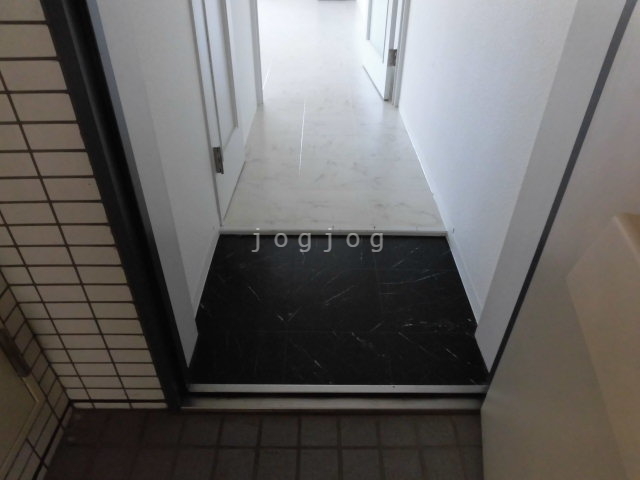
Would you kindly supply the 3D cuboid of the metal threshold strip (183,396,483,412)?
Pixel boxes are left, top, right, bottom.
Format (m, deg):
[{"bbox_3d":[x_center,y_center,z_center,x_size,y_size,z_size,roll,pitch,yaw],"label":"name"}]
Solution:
[{"bbox_3d":[0.043,0.442,1.186,0.813,0.016,0.034,0,35,0],"label":"metal threshold strip"}]

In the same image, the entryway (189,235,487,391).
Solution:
[{"bbox_3d":[0.051,0.195,1.486,0.890,0.030,0.730,0,36,0],"label":"entryway"}]

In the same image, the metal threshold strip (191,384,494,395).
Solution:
[{"bbox_3d":[0.053,0.407,1.200,0.821,0.014,0.028,0,35,0],"label":"metal threshold strip"}]

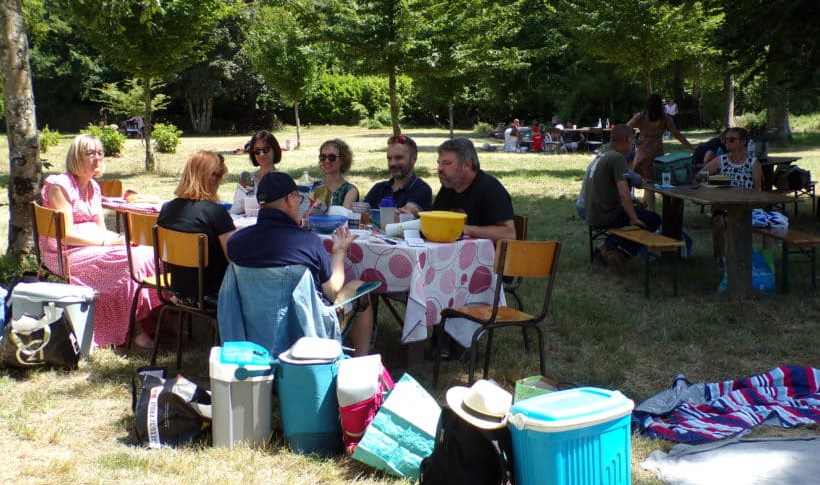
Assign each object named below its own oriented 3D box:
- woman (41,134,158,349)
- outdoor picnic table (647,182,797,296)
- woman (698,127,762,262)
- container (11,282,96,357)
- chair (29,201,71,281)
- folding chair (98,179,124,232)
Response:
[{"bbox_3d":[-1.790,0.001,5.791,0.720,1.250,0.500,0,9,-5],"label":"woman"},{"bbox_3d":[2.700,-0.093,8.943,0.820,0.770,2.200,0,8,-3],"label":"outdoor picnic table"},{"bbox_3d":[3.040,-0.432,9.451,0.480,1.300,0.600,7,11,42],"label":"woman"},{"bbox_3d":[-2.060,0.450,5.770,0.390,0.360,0.310,2,8,16],"label":"container"},{"bbox_3d":[-2.141,0.192,6.427,0.470,0.820,0.420,-7,11,-42],"label":"chair"},{"bbox_3d":[-2.792,-0.094,8.475,0.440,0.820,0.480,2,8,15],"label":"folding chair"}]

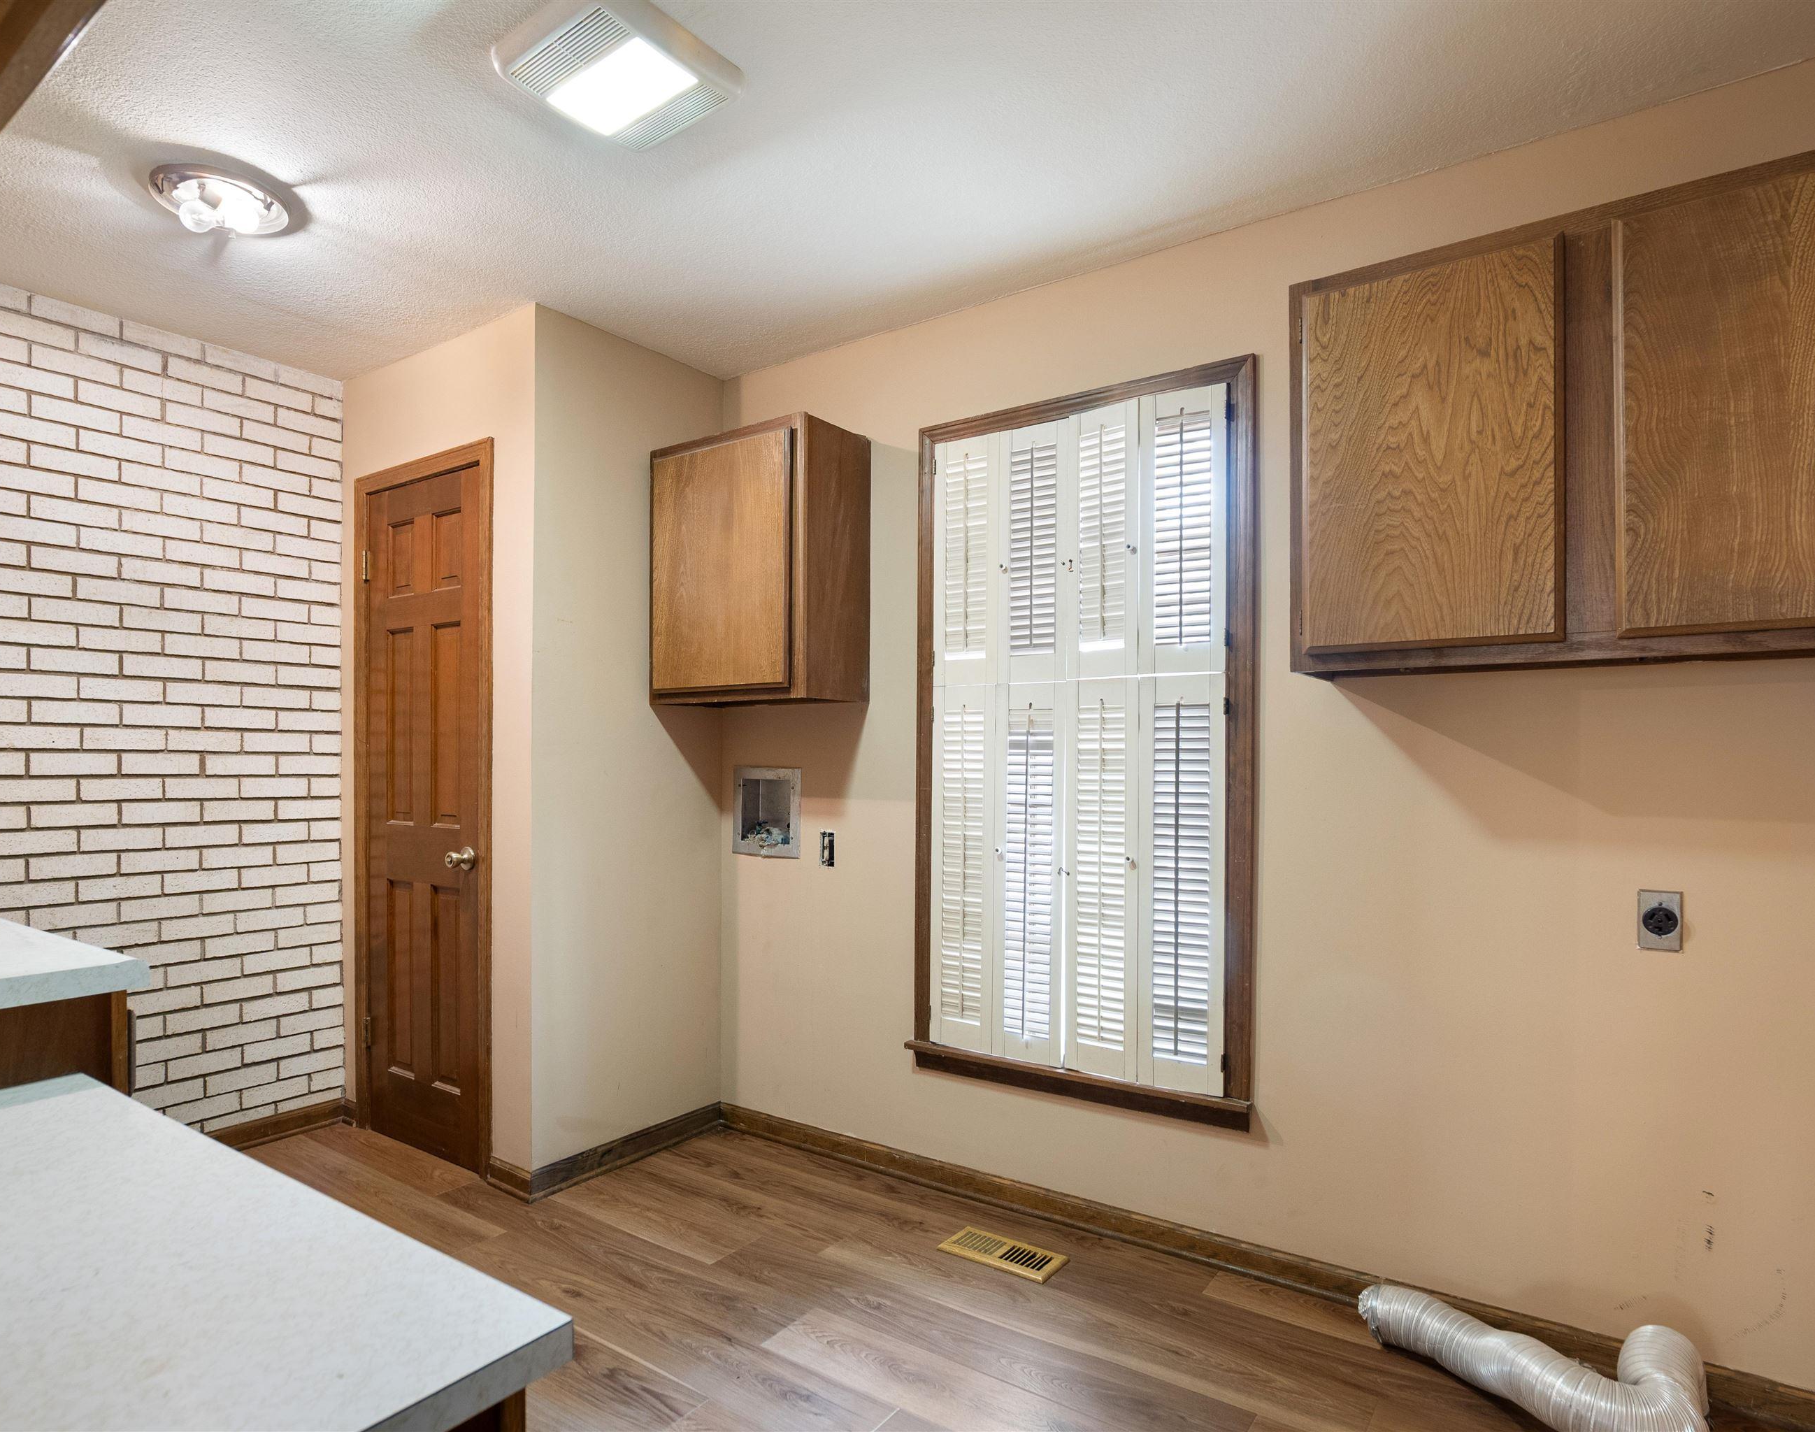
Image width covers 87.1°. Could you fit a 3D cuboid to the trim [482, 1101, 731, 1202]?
[{"bbox_3d":[-0.884,1.279,2.888,0.219,0.089,0.729,-1,-2,34],"label":"trim"}]

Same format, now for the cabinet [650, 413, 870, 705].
[{"bbox_3d":[-0.454,-0.430,2.894,0.612,0.785,0.319,-1,-2,34],"label":"cabinet"}]

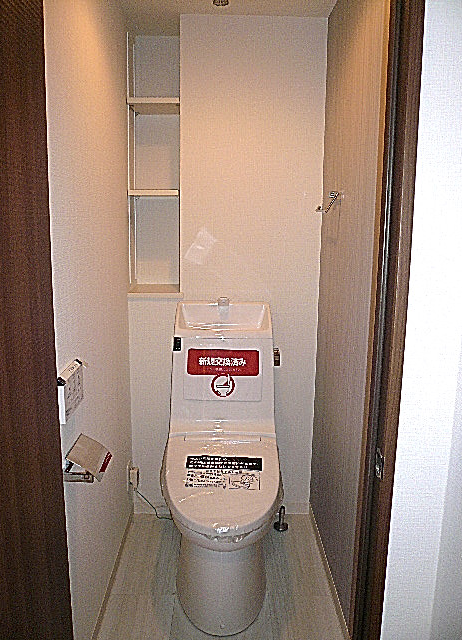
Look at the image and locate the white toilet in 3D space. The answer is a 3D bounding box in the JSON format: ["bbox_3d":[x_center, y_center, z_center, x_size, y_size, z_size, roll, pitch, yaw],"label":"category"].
[{"bbox_3d":[-0.031,0.476,1.899,0.430,0.995,0.800,0,10,-1],"label":"white toilet"}]

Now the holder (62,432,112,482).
[{"bbox_3d":[-0.369,0.361,1.357,0.100,0.085,0.155,0,10,-1],"label":"holder"}]

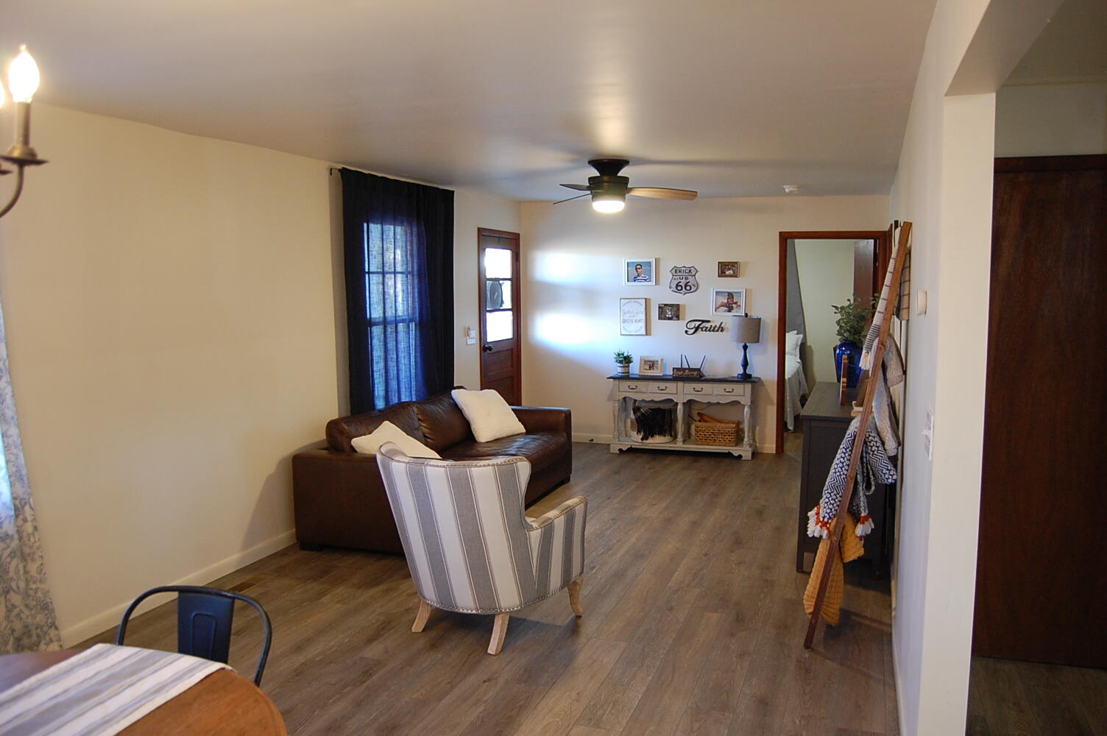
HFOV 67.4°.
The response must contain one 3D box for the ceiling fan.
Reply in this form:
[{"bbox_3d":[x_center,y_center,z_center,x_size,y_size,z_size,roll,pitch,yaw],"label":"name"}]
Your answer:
[{"bbox_3d":[0.486,-1.229,5.656,1.080,0.341,1.160,-1,6,-6],"label":"ceiling fan"}]

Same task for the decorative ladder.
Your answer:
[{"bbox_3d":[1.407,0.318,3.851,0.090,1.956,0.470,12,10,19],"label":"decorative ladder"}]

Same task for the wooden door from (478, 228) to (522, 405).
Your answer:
[{"bbox_3d":[-0.519,-0.254,8.182,0.070,2.120,0.950,2,6,21],"label":"wooden door"}]

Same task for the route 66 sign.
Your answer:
[{"bbox_3d":[1.268,-0.848,8.053,0.285,0.275,0.020,1,6,17],"label":"route 66 sign"}]

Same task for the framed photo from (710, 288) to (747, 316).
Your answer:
[{"bbox_3d":[1.674,-0.626,7.918,0.330,0.260,0.030,2,7,18],"label":"framed photo"}]

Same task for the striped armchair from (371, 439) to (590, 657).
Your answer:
[{"bbox_3d":[-0.332,0.808,3.983,0.800,0.880,0.770,3,7,33],"label":"striped armchair"}]

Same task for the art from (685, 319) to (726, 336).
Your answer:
[{"bbox_3d":[1.471,-0.393,8.037,0.386,0.156,0.020,1,6,17],"label":"art"}]

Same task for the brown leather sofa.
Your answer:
[{"bbox_3d":[-0.725,0.643,6.110,1.060,0.810,2.310,2,7,18],"label":"brown leather sofa"}]

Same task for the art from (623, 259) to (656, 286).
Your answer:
[{"bbox_3d":[0.855,-0.943,8.170,0.309,0.262,0.028,1,6,17],"label":"art"}]

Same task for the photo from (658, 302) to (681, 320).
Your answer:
[{"bbox_3d":[1.130,-0.545,8.102,0.215,0.165,0.030,2,7,18],"label":"photo"}]

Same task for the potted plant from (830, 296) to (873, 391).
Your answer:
[{"bbox_3d":[2.065,-0.184,5.682,0.340,0.620,0.340,2,7,21],"label":"potted plant"}]

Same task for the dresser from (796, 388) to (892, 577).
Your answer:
[{"bbox_3d":[1.891,0.643,5.316,0.490,0.905,1.630,2,6,21],"label":"dresser"}]

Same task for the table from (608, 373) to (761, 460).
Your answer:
[{"bbox_3d":[1.245,0.456,7.963,1.410,0.740,0.390,1,6,16],"label":"table"}]

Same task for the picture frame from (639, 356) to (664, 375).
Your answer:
[{"bbox_3d":[0.945,-0.019,7.989,0.230,0.185,0.050,2,0,18],"label":"picture frame"}]

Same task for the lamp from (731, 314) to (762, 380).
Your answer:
[{"bbox_3d":[1.800,-0.194,7.740,0.270,0.600,0.270,2,7,18],"label":"lamp"}]

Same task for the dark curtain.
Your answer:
[{"bbox_3d":[-1.115,-0.266,6.343,0.100,2.300,1.570,2,6,21],"label":"dark curtain"}]

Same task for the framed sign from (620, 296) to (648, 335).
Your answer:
[{"bbox_3d":[0.794,-0.504,8.235,0.265,0.369,0.030,1,6,17],"label":"framed sign"}]

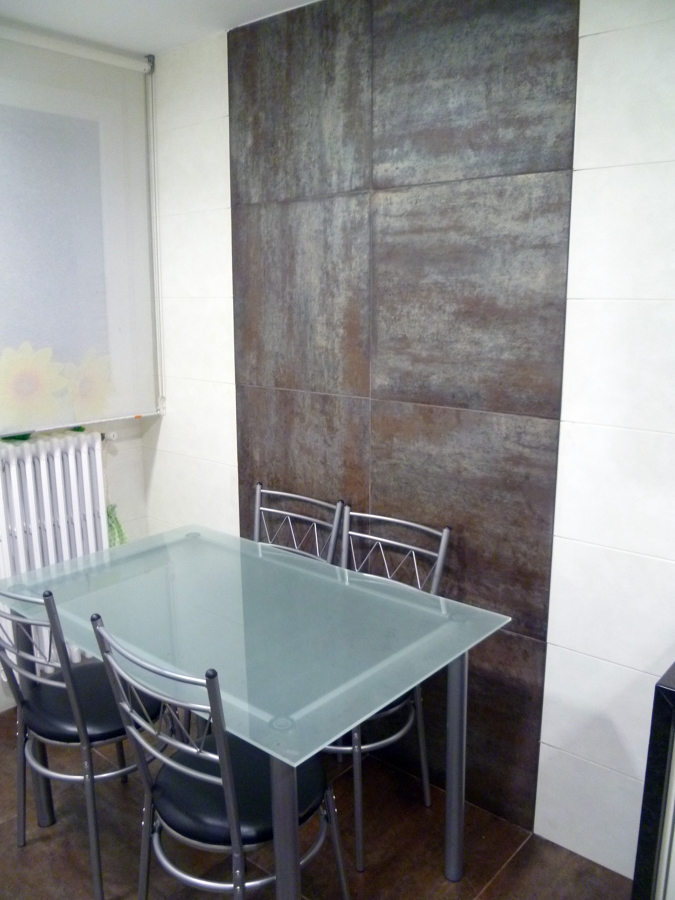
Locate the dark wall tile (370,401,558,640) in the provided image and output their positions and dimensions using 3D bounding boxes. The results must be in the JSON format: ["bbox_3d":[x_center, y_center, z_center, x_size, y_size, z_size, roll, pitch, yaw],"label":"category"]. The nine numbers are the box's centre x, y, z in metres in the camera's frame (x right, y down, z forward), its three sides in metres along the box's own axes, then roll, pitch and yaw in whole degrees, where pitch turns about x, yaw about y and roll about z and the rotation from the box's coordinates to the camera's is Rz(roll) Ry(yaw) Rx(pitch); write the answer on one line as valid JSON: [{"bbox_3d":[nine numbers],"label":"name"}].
[{"bbox_3d":[0.336,0.181,2.070,0.600,0.600,0.015,10,15,39],"label":"dark wall tile"}]

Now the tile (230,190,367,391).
[{"bbox_3d":[-0.124,-0.484,2.323,0.600,0.600,0.015,10,15,39],"label":"tile"}]

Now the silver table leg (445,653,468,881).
[{"bbox_3d":[0.311,0.771,1.847,0.058,0.750,0.058,10,15,39],"label":"silver table leg"}]

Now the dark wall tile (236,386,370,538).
[{"bbox_3d":[-0.123,0.102,2.447,0.600,0.600,0.015,10,15,39],"label":"dark wall tile"}]

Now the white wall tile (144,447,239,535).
[{"bbox_3d":[-0.570,0.171,2.846,0.570,0.300,0.015,10,15,39],"label":"white wall tile"}]

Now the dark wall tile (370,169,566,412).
[{"bbox_3d":[0.334,-0.404,1.946,0.600,0.600,0.015,10,15,39],"label":"dark wall tile"}]

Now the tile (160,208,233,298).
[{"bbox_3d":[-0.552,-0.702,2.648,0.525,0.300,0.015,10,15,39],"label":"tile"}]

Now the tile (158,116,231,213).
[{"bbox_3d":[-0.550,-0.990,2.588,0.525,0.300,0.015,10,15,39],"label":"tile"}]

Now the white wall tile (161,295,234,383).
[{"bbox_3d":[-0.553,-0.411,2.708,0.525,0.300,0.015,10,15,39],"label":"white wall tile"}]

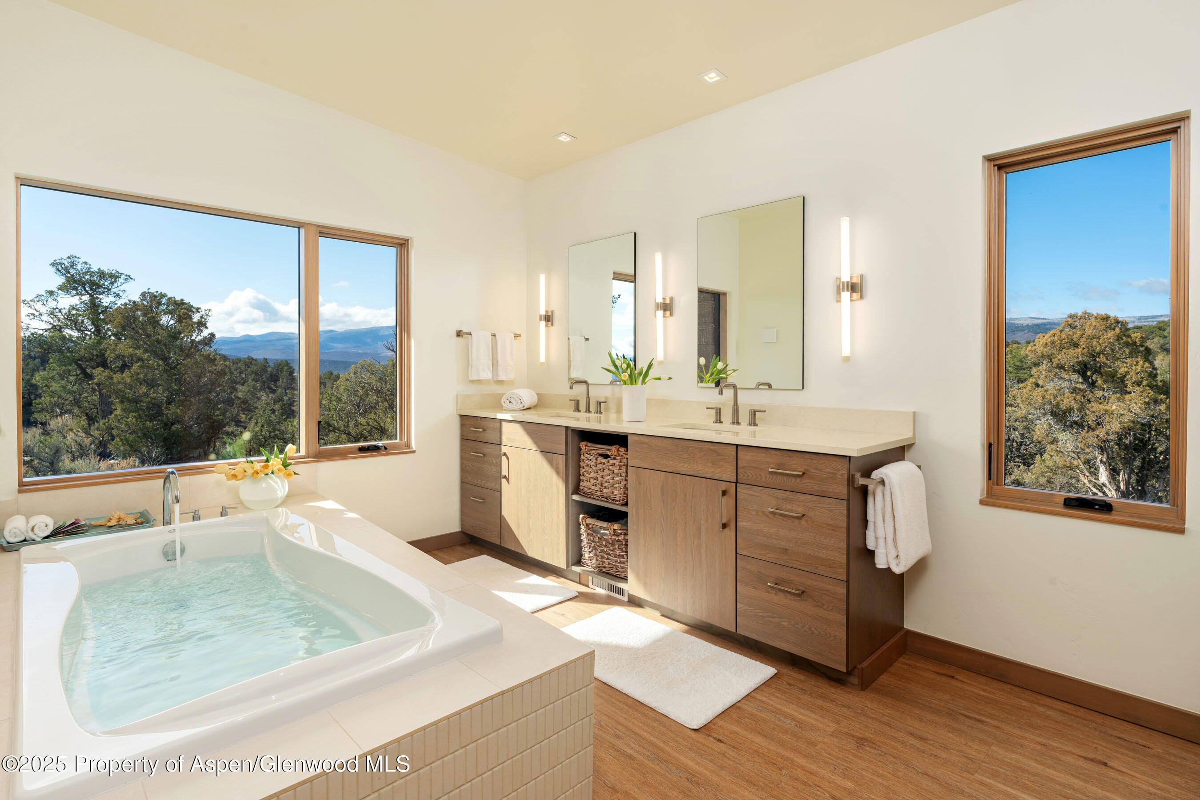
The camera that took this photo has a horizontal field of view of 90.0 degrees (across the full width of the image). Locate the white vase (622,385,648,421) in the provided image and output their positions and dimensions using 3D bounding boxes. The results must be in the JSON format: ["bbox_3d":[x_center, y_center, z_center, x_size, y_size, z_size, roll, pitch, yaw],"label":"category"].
[{"bbox_3d":[0.191,0.016,3.254,0.141,0.192,0.141,0,2,0],"label":"white vase"}]

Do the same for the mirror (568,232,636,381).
[{"bbox_3d":[0.005,-0.547,3.784,0.025,0.900,0.595,-3,4,-44],"label":"mirror"}]

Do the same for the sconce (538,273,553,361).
[{"bbox_3d":[-0.379,-0.561,4.148,0.105,0.612,0.110,-2,3,-43],"label":"sconce"}]

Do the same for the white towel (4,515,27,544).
[{"bbox_3d":[-2.355,0.528,2.418,0.070,0.075,0.150,-2,3,-43],"label":"white towel"}]

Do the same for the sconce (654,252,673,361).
[{"bbox_3d":[0.346,-0.522,3.386,0.095,0.610,0.115,-3,4,-44],"label":"sconce"}]

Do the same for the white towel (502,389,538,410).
[{"bbox_3d":[-0.547,0.003,4.117,0.170,0.132,0.200,1,2,21],"label":"white towel"}]

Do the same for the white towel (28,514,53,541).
[{"bbox_3d":[-2.297,0.523,2.467,0.075,0.080,0.140,-2,3,-43],"label":"white towel"}]

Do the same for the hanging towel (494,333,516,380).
[{"bbox_3d":[-0.663,-0.297,4.146,0.160,0.335,0.075,-3,4,-44],"label":"hanging towel"}]

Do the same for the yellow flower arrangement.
[{"bbox_3d":[-1.679,0.314,2.959,0.330,0.175,0.240,-3,4,-44],"label":"yellow flower arrangement"}]

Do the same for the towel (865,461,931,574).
[{"bbox_3d":[1.118,0.426,2.258,0.320,0.385,0.130,-3,4,-44],"label":"towel"}]

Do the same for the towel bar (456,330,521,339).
[{"bbox_3d":[-0.733,-0.444,4.105,0.510,0.050,0.080,-3,4,-44],"label":"towel bar"}]

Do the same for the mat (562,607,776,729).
[{"bbox_3d":[0.199,1.064,2.506,0.540,0.025,0.885,-3,4,-44],"label":"mat"}]

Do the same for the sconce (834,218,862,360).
[{"bbox_3d":[1.083,-0.487,2.634,0.095,0.615,0.115,-3,4,-44],"label":"sconce"}]

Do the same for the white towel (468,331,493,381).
[{"bbox_3d":[-0.809,-0.297,4.059,0.175,0.330,0.070,-2,3,-43],"label":"white towel"}]

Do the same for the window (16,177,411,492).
[{"bbox_3d":[-1.843,-0.312,3.187,1.800,1.345,0.100,-2,3,-43],"label":"window"}]

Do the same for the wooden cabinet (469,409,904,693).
[{"bbox_3d":[0.173,0.565,3.255,0.565,0.900,2.650,-2,3,-43],"label":"wooden cabinet"}]

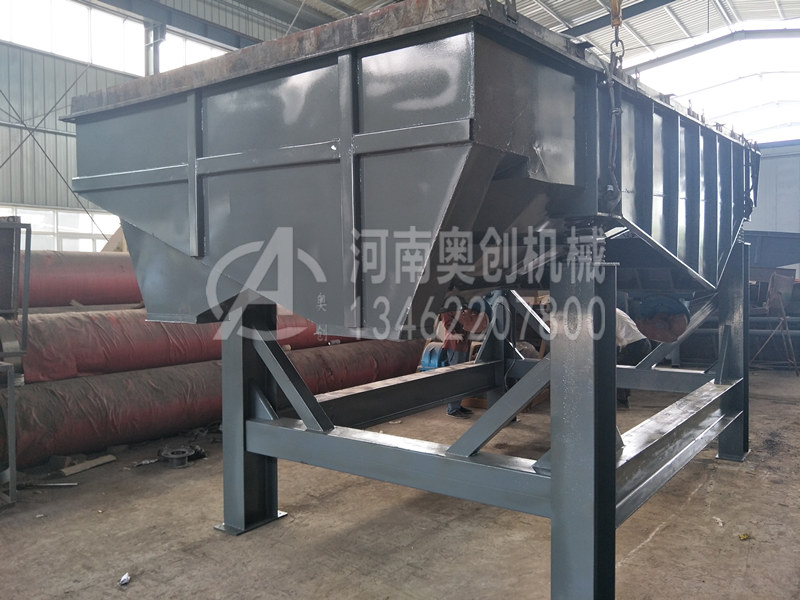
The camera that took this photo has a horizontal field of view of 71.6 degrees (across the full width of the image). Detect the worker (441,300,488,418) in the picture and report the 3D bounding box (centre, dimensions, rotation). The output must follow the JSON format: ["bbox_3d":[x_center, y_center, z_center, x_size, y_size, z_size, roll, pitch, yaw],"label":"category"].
[{"bbox_3d":[0.730,0.710,7.200,0.500,1.620,0.500,-1,0,14],"label":"worker"}]

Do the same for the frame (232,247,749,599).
[{"bbox_3d":[1.020,0.530,4.570,2.600,1.950,3.850,0,1,40],"label":"frame"}]

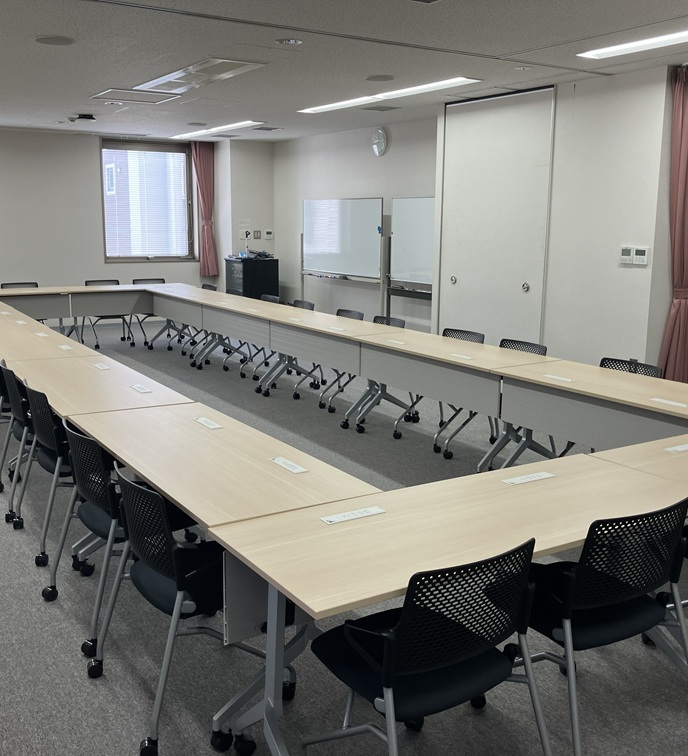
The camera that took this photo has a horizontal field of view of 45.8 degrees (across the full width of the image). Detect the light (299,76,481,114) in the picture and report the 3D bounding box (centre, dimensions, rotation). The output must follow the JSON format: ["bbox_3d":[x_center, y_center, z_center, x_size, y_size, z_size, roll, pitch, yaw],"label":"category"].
[{"bbox_3d":[0.323,-2.626,7.609,0.240,0.060,2.570,-7,13,-33],"label":"light"}]

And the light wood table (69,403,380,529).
[{"bbox_3d":[-0.531,0.619,3.140,0.600,0.720,1.500,-7,13,-32],"label":"light wood table"}]

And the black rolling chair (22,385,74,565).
[{"bbox_3d":[-1.310,0.413,4.000,0.560,0.780,0.560,-7,13,-32],"label":"black rolling chair"}]

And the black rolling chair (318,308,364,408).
[{"bbox_3d":[-0.076,-0.177,7.089,0.565,0.775,0.570,-6,13,-32],"label":"black rolling chair"}]

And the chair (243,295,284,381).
[{"bbox_3d":[-0.887,-0.439,8.330,0.560,0.780,0.560,-7,13,-32],"label":"chair"}]

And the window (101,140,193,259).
[{"bbox_3d":[-2.844,-2.599,11.974,1.380,1.690,0.130,-7,13,-33],"label":"window"}]

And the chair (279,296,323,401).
[{"bbox_3d":[-0.520,-0.334,7.814,0.560,0.780,0.560,-7,13,-32],"label":"chair"}]

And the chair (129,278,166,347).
[{"bbox_3d":[-2.410,-0.871,10.448,0.570,0.800,0.580,-6,13,-28],"label":"chair"}]

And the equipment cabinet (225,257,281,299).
[{"bbox_3d":[-1.271,-1.120,11.293,0.550,1.010,0.590,-6,13,-32],"label":"equipment cabinet"}]

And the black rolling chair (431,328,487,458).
[{"bbox_3d":[0.729,0.075,5.830,0.565,0.775,0.570,-6,13,-32],"label":"black rolling chair"}]

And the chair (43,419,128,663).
[{"bbox_3d":[-0.860,0.567,3.236,0.560,0.780,0.560,-7,13,-32],"label":"chair"}]

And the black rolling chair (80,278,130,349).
[{"bbox_3d":[-2.929,-0.807,10.113,0.570,0.800,0.580,-6,13,-28],"label":"black rolling chair"}]

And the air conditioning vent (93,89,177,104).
[{"bbox_3d":[-1.937,-2.612,7.561,0.650,0.040,0.660,-7,13,-33],"label":"air conditioning vent"}]

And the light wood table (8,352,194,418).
[{"bbox_3d":[-1.338,0.362,4.344,0.595,0.720,1.520,-6,13,-32],"label":"light wood table"}]

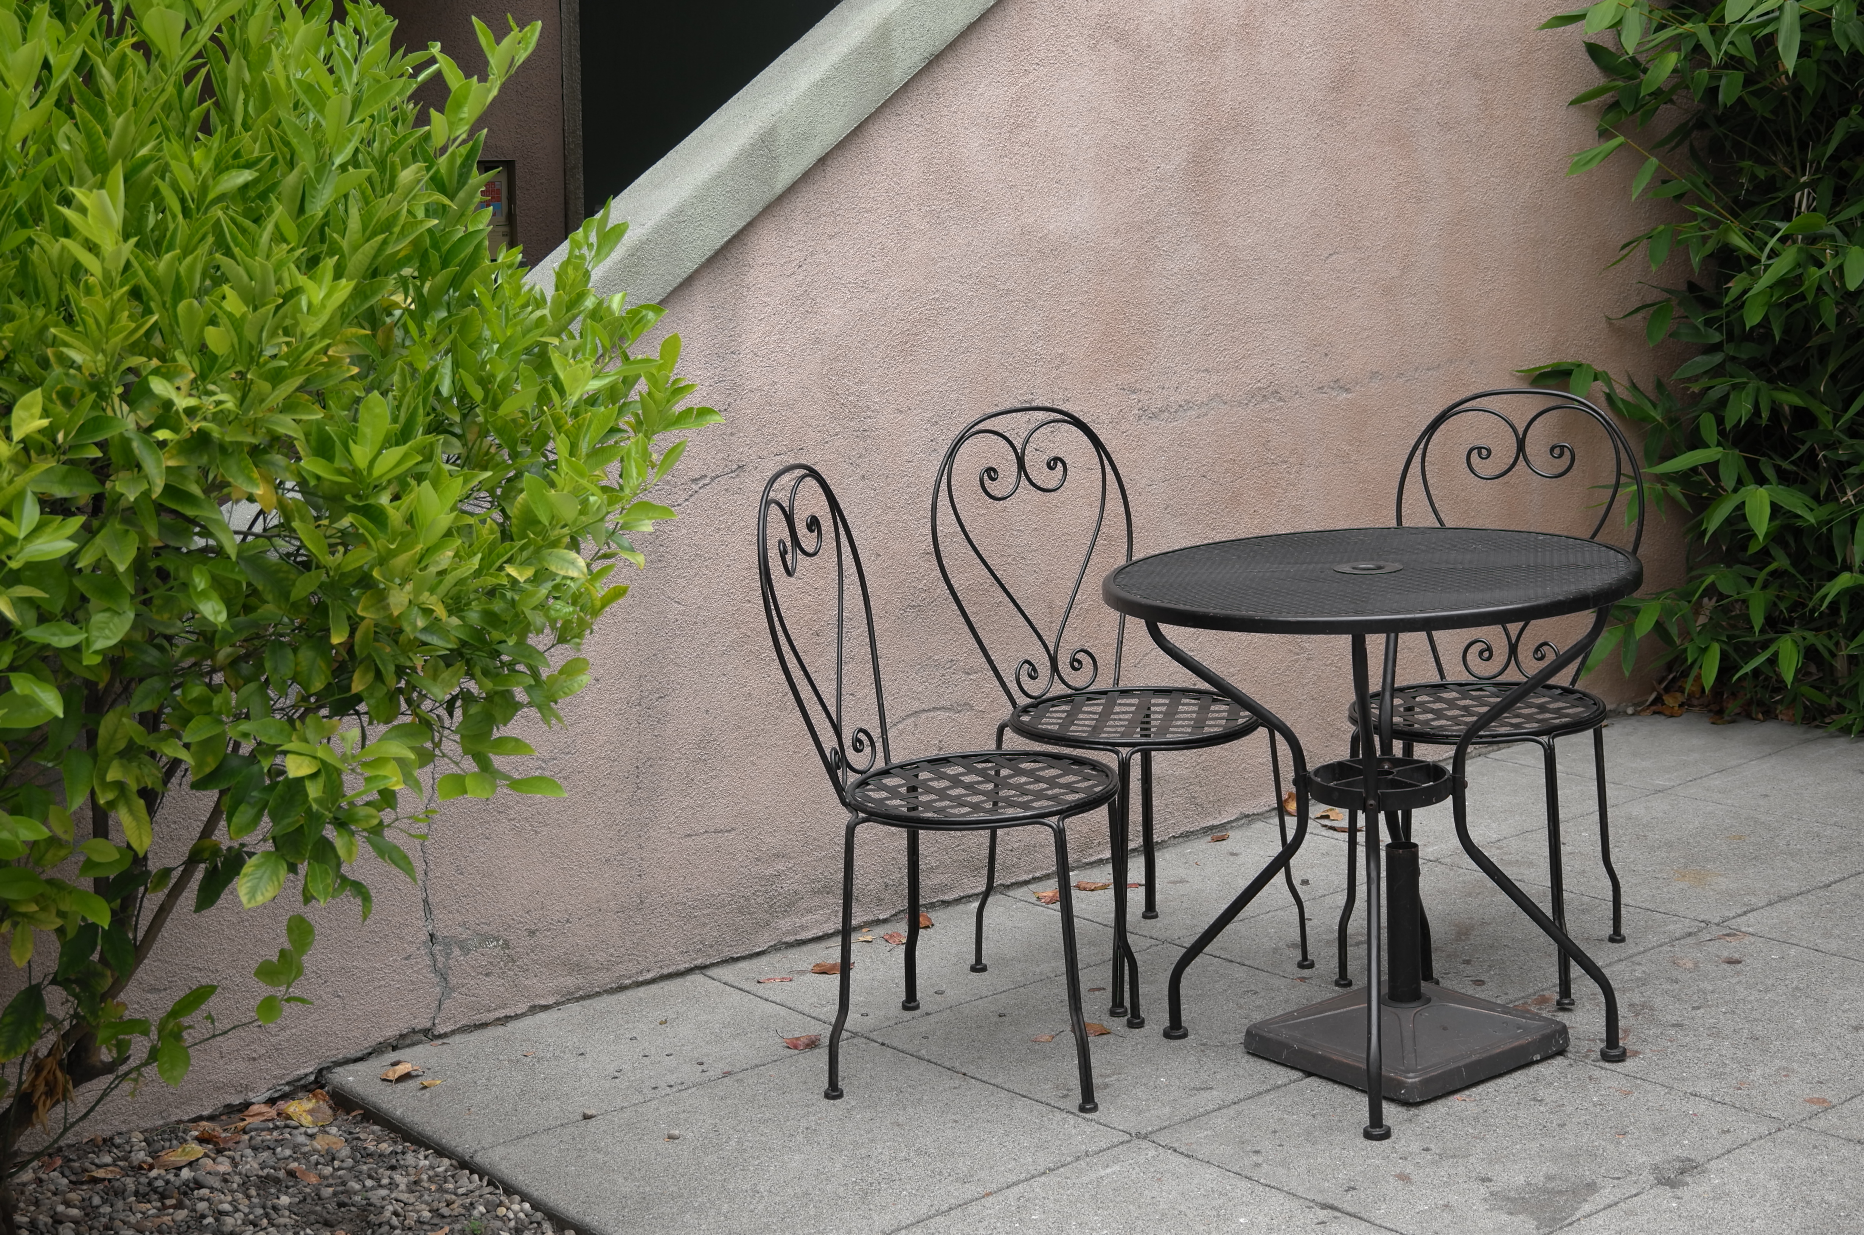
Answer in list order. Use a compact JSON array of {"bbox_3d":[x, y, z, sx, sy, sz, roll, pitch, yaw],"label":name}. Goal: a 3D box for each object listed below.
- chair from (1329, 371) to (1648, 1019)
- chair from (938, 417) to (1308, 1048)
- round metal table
[{"bbox_3d":[0.877,0.105,4.656,0.409,0.889,0.502,2,11,26],"label":"chair"},{"bbox_3d":[0.293,0.120,4.722,0.409,0.889,0.502,-10,12,-34],"label":"chair"},{"bbox_3d":[0.636,0.281,4.231,0.753,0.715,0.753,-3,10,0],"label":"round metal table"}]

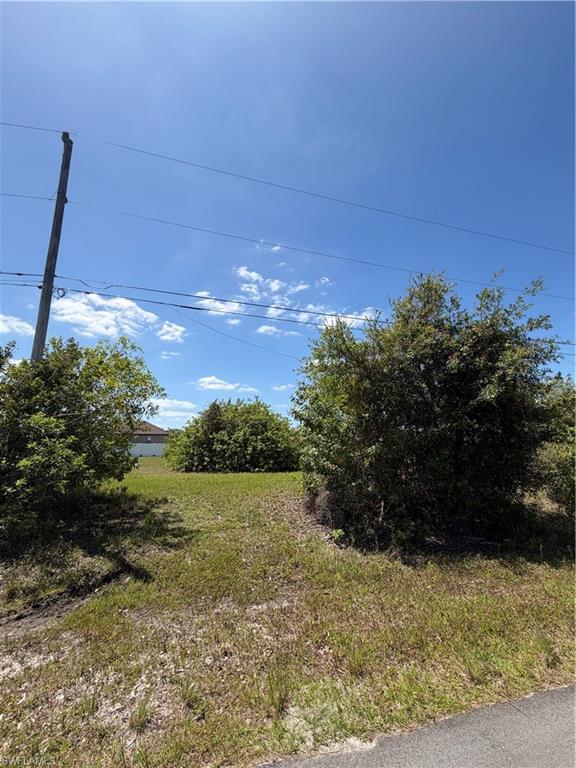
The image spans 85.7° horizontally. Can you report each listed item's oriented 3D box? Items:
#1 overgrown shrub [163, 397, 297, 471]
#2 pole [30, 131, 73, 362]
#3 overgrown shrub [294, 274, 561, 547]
[{"bbox_3d":[-3.466,3.324,20.456,9.000,4.500,5.500,2,-11,-9],"label":"overgrown shrub"},{"bbox_3d":[-6.306,-2.128,8.067,0.280,10.400,0.280,3,-12,-14],"label":"pole"},{"bbox_3d":[2.688,0.355,7.067,5.000,5.200,4.400,0,-11,0],"label":"overgrown shrub"}]

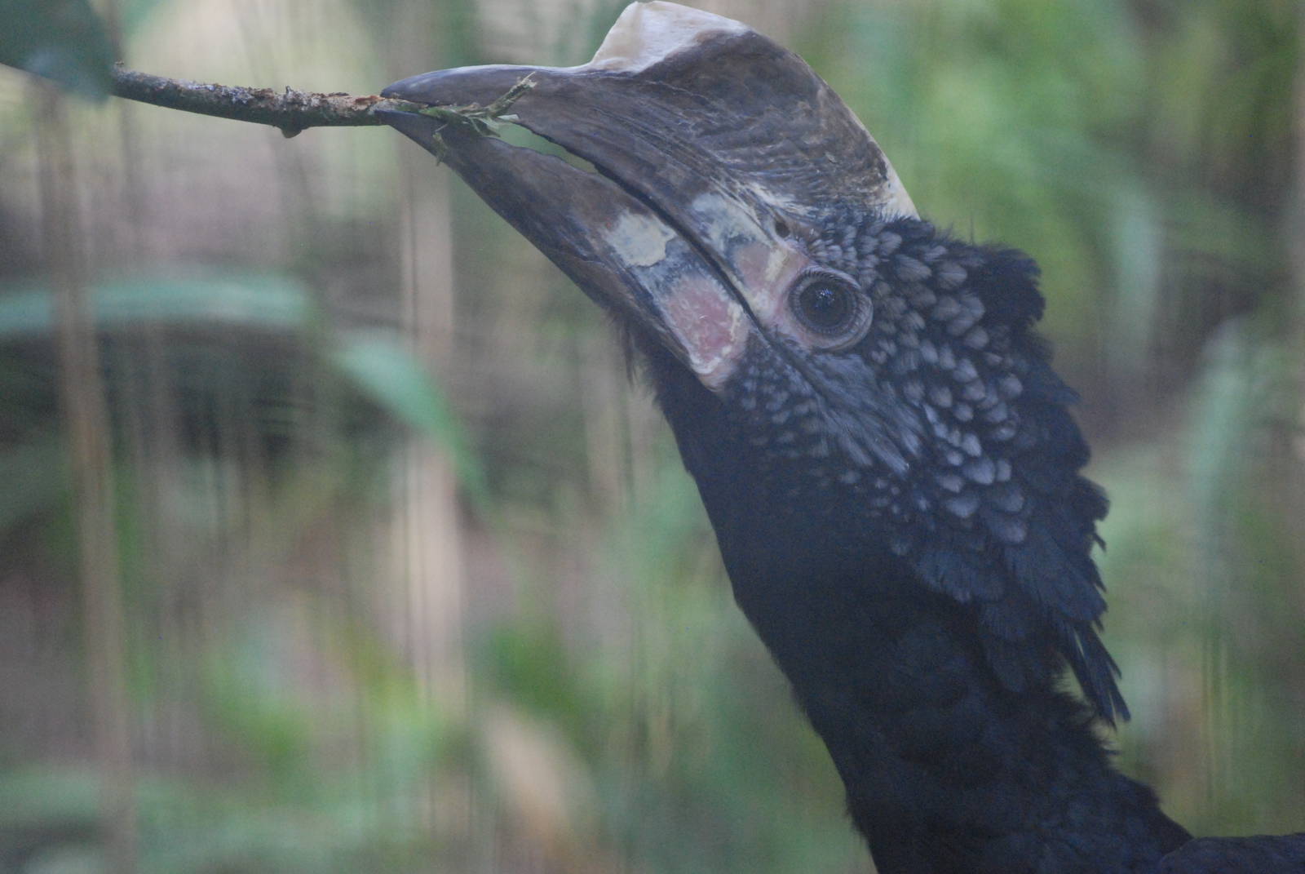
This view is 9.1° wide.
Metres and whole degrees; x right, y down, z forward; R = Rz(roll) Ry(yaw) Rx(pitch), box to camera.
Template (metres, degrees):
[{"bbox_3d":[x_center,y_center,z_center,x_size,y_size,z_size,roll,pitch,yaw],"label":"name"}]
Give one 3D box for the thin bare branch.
[{"bbox_3d":[-0.122,-0.106,2.600,0.105,0.016,0.012,5,0,0],"label":"thin bare branch"}]

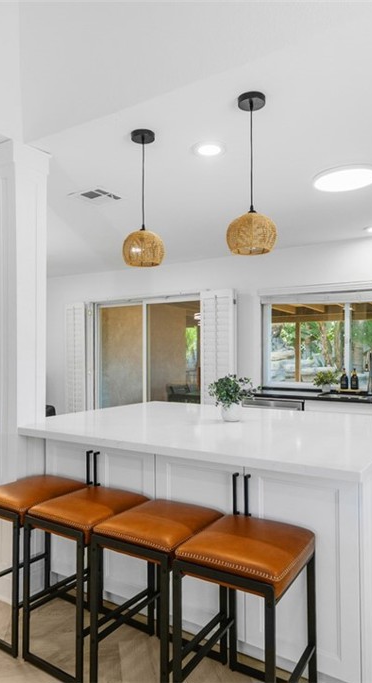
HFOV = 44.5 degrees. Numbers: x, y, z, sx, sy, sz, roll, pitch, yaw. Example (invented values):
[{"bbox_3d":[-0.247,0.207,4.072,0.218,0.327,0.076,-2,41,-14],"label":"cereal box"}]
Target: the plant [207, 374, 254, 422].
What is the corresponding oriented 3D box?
[{"bbox_3d":[0.265,0.330,2.653,0.270,0.270,0.270,0,-1,0],"label":"plant"}]

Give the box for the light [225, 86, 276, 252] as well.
[{"bbox_3d":[0.292,-0.743,2.030,0.225,0.690,0.225,0,-1,0],"label":"light"}]

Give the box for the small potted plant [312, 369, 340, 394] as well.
[{"bbox_3d":[1.283,0.367,4.180,0.225,0.215,0.225,-1,-1,32],"label":"small potted plant"}]

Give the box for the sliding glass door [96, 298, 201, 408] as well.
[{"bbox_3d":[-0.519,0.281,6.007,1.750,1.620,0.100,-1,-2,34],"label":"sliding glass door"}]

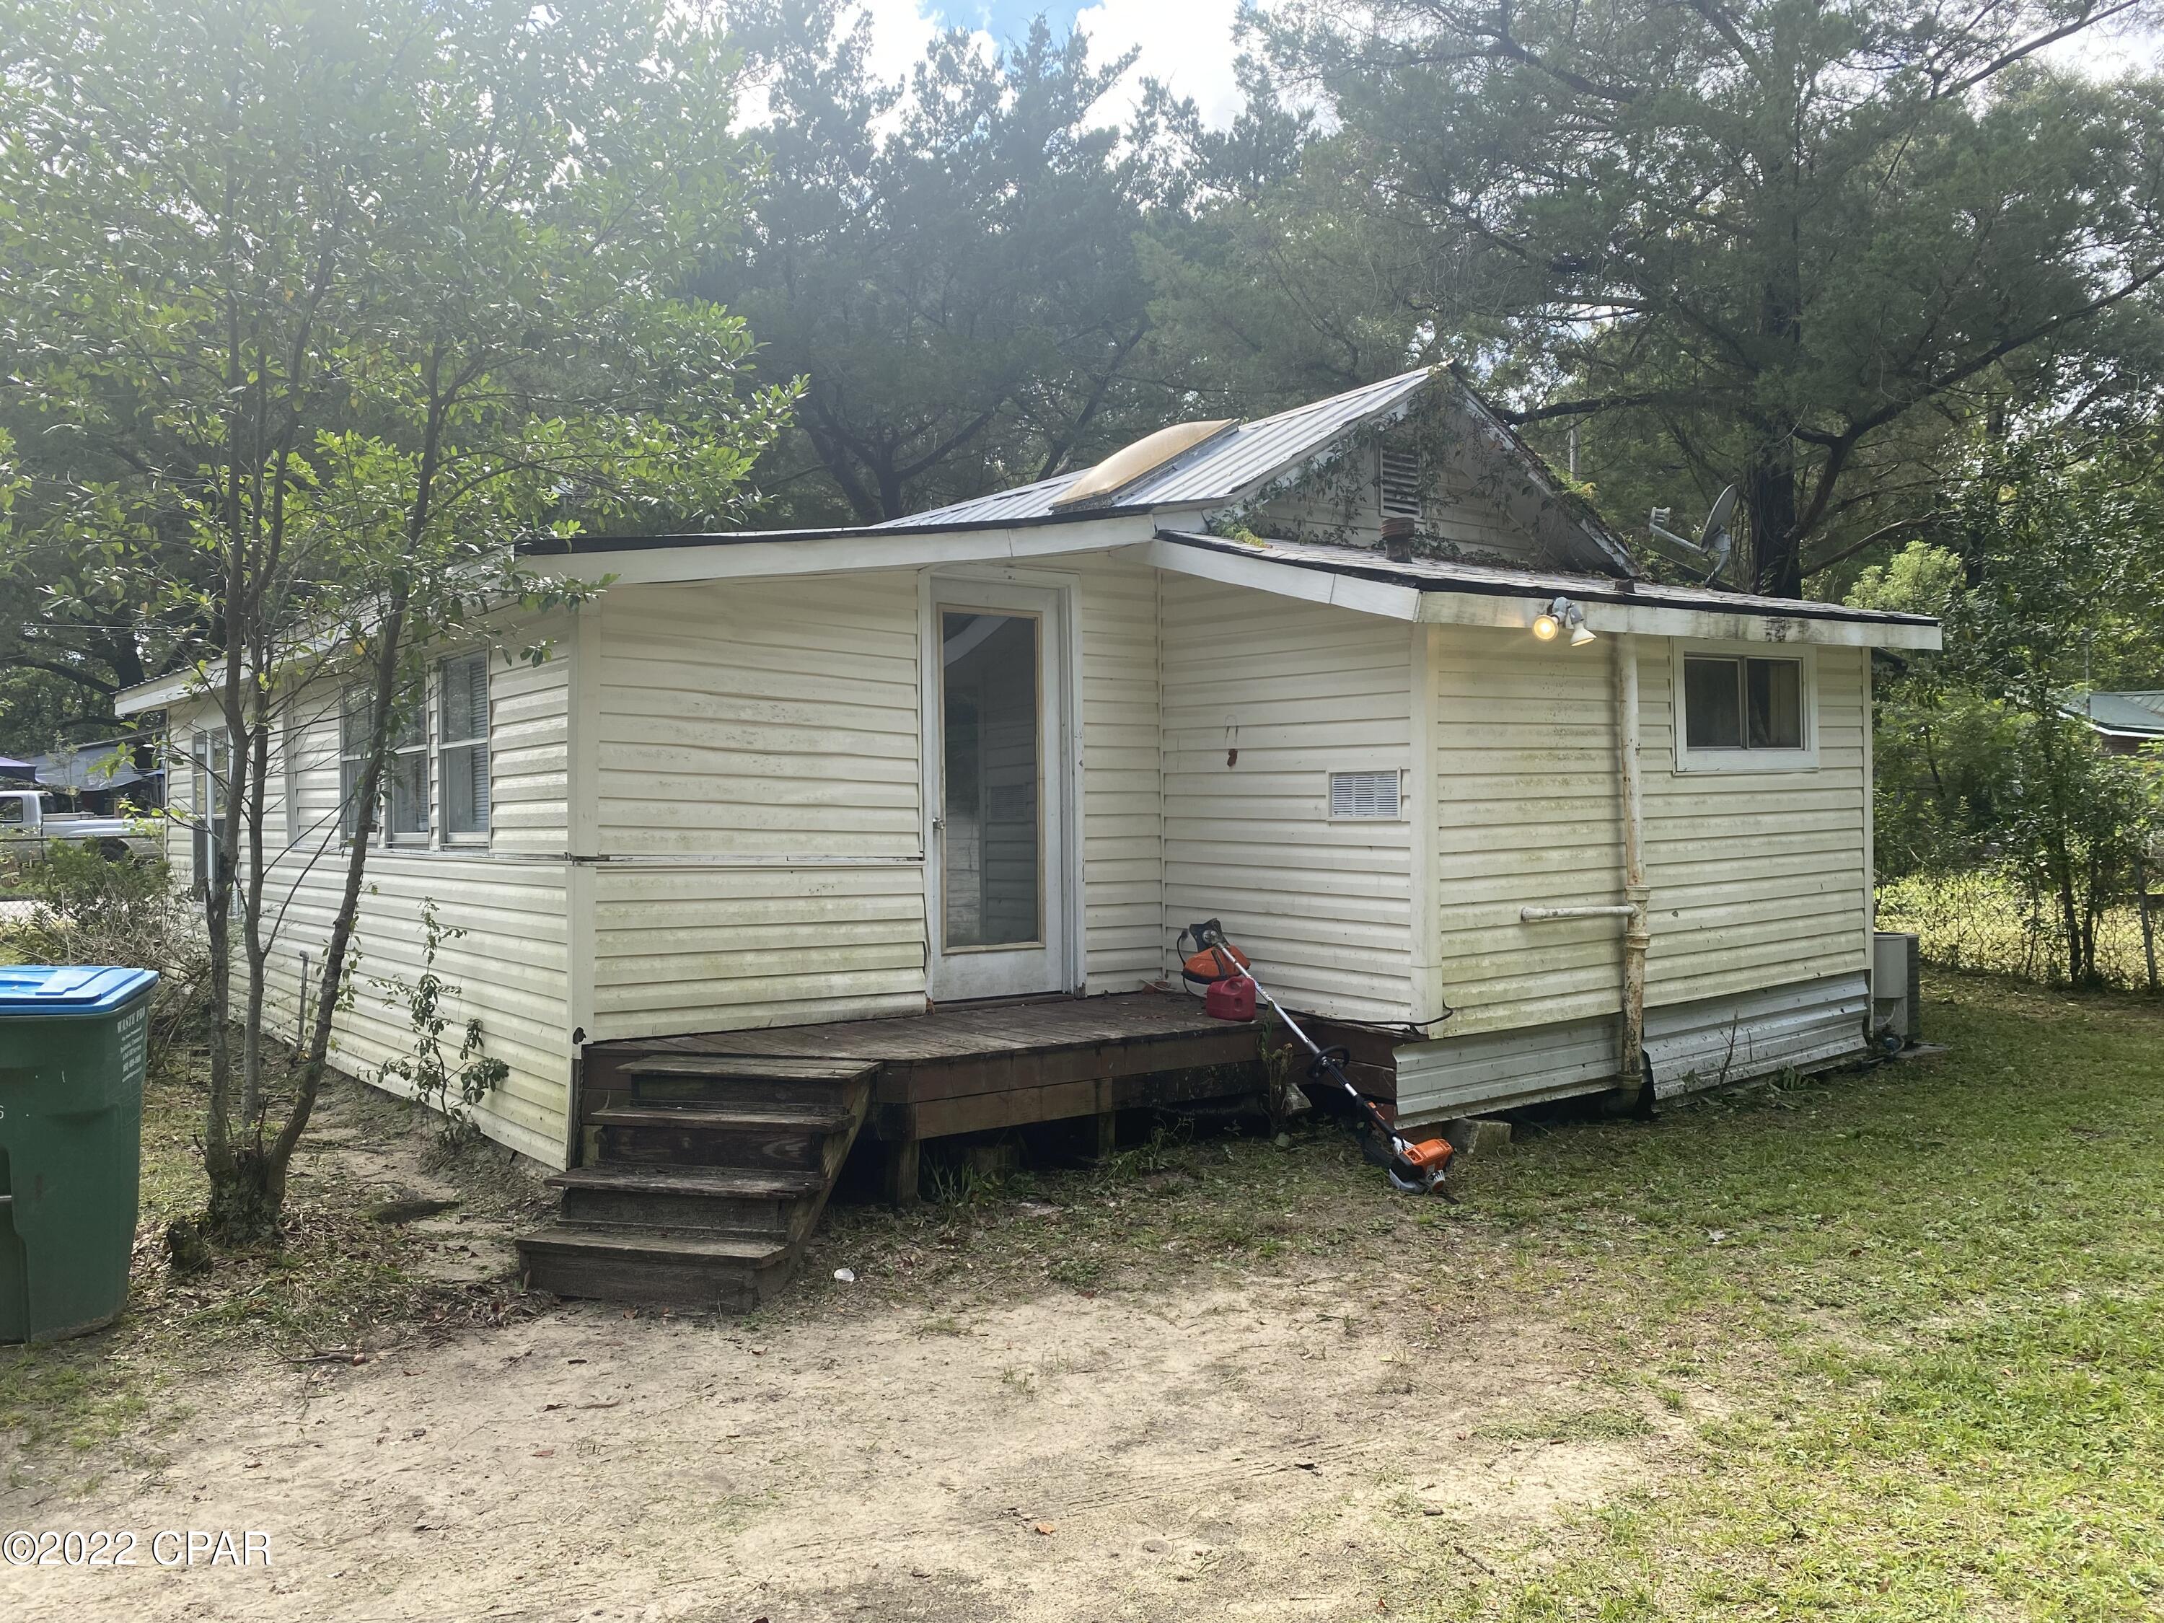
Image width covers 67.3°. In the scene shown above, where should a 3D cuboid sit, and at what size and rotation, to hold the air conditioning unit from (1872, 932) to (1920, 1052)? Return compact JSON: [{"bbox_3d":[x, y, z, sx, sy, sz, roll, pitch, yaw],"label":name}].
[{"bbox_3d":[4.810,1.080,10.240,0.640,0.670,0.640,-1,1,-3],"label":"air conditioning unit"}]

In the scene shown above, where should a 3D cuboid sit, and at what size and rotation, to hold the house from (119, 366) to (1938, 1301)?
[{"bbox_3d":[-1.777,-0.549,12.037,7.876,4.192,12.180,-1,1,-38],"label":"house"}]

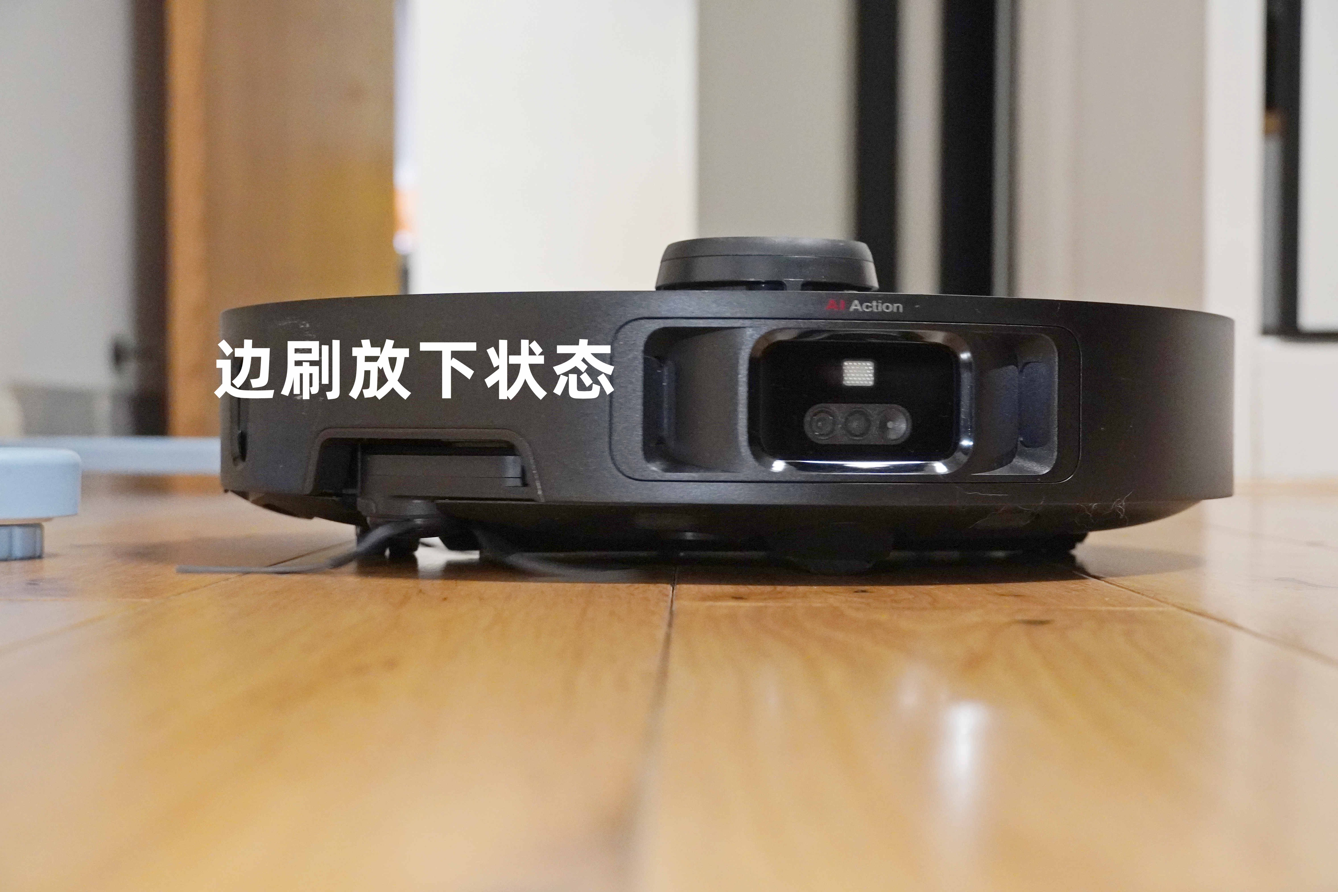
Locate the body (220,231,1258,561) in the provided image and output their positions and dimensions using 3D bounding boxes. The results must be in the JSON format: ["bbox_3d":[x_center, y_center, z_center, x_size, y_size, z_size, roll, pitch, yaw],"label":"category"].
[{"bbox_3d":[0.020,-0.013,0.715,0.350,0.103,0.350,0,1,-11],"label":"body"}]

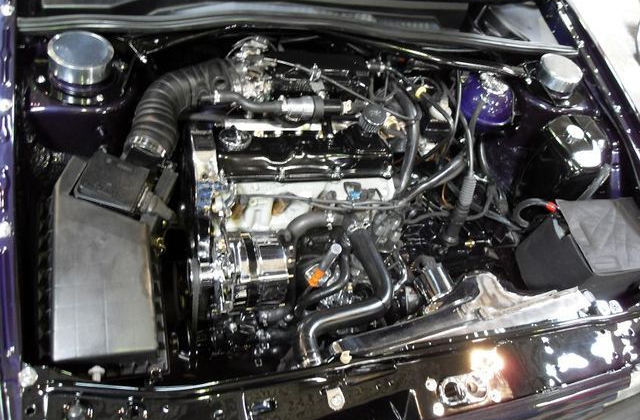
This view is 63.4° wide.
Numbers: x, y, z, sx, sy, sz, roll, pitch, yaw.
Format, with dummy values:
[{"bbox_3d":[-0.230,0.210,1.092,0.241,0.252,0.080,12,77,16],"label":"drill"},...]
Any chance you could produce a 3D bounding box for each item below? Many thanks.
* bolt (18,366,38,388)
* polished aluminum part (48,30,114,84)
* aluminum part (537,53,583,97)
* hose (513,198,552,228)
[{"bbox_3d":[-0.383,0.220,0.680,0.023,0.013,0.023,-4,57,-22],"label":"bolt"},{"bbox_3d":[-0.436,-0.279,0.952,0.109,0.037,0.109,-2,55,-19],"label":"polished aluminum part"},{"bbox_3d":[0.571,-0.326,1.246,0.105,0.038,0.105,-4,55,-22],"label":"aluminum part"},{"bbox_3d":[0.473,0.006,1.166,0.065,0.077,0.046,-2,55,-18],"label":"hose"}]

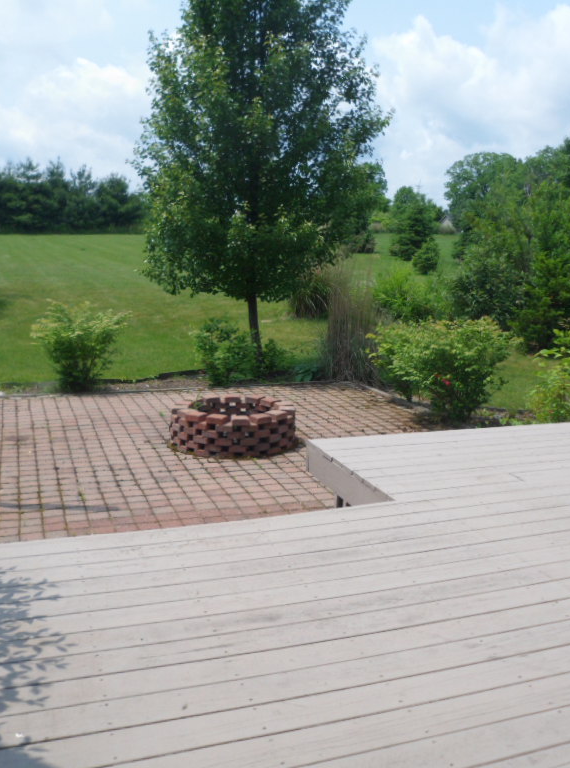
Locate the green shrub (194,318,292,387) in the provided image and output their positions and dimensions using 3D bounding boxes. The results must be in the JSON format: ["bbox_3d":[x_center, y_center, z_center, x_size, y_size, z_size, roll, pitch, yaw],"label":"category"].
[{"bbox_3d":[-0.591,-0.442,10.450,1.304,0.966,1.100,1,10,0],"label":"green shrub"}]

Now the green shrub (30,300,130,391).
[{"bbox_3d":[-2.645,-0.496,9.900,1.287,1.176,1.150,1,10,0],"label":"green shrub"}]

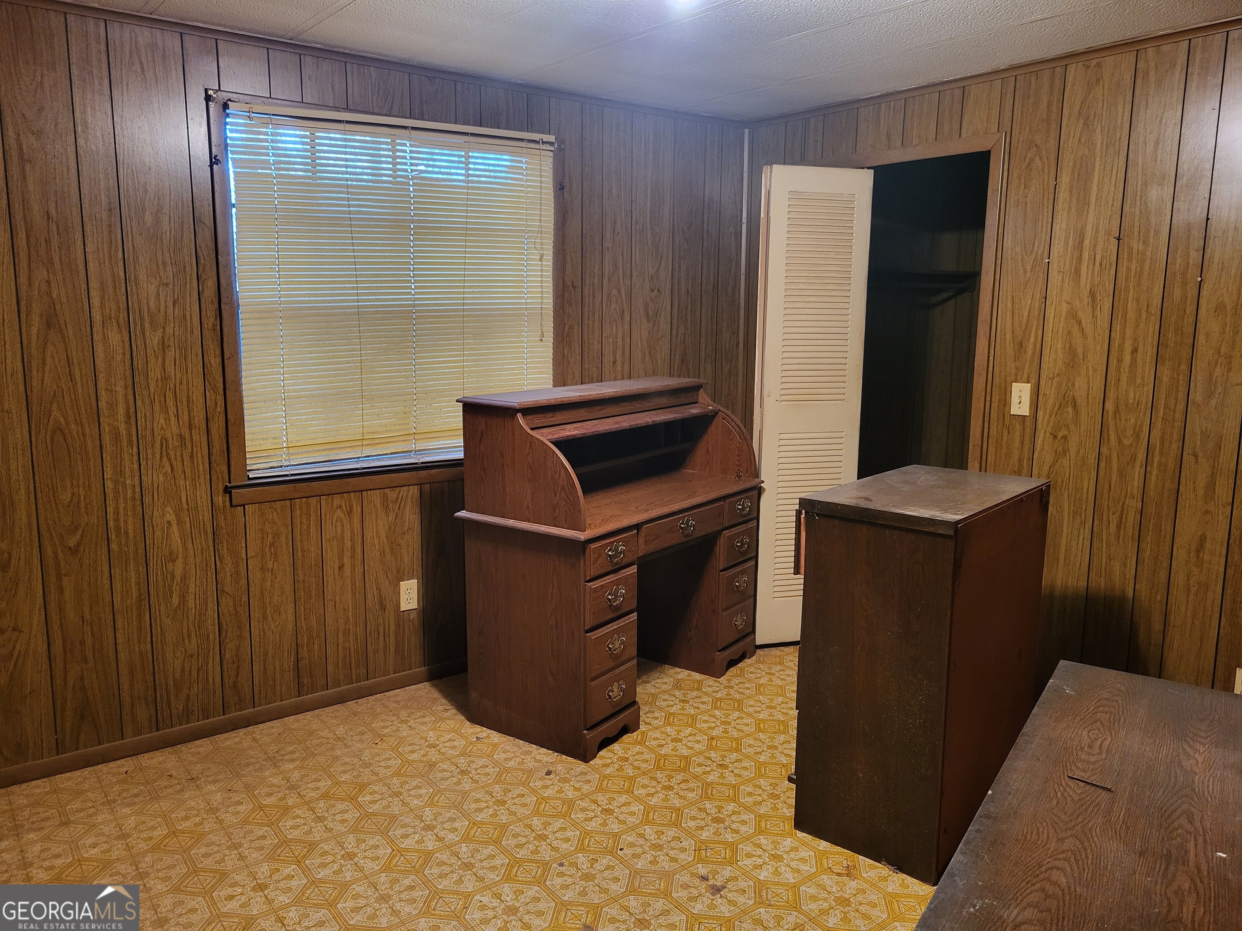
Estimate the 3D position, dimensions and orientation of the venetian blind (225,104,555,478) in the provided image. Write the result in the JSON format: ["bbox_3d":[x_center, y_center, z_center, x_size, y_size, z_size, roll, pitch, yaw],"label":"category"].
[{"bbox_3d":[-0.758,-0.612,3.394,1.238,1.227,0.090,-7,12,-37],"label":"venetian blind"}]

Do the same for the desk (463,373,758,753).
[{"bbox_3d":[0.018,0.291,3.539,0.555,1.147,1.235,7,11,34],"label":"desk"}]

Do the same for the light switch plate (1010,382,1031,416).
[{"bbox_3d":[1.437,-0.237,3.356,0.013,0.115,0.070,-7,12,-37],"label":"light switch plate"}]

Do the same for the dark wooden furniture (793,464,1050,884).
[{"bbox_3d":[0.875,0.536,2.723,0.436,0.950,0.767,8,12,39],"label":"dark wooden furniture"}]

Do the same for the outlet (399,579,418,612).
[{"bbox_3d":[-0.803,0.496,3.547,0.070,0.115,0.010,-7,12,-37],"label":"outlet"}]

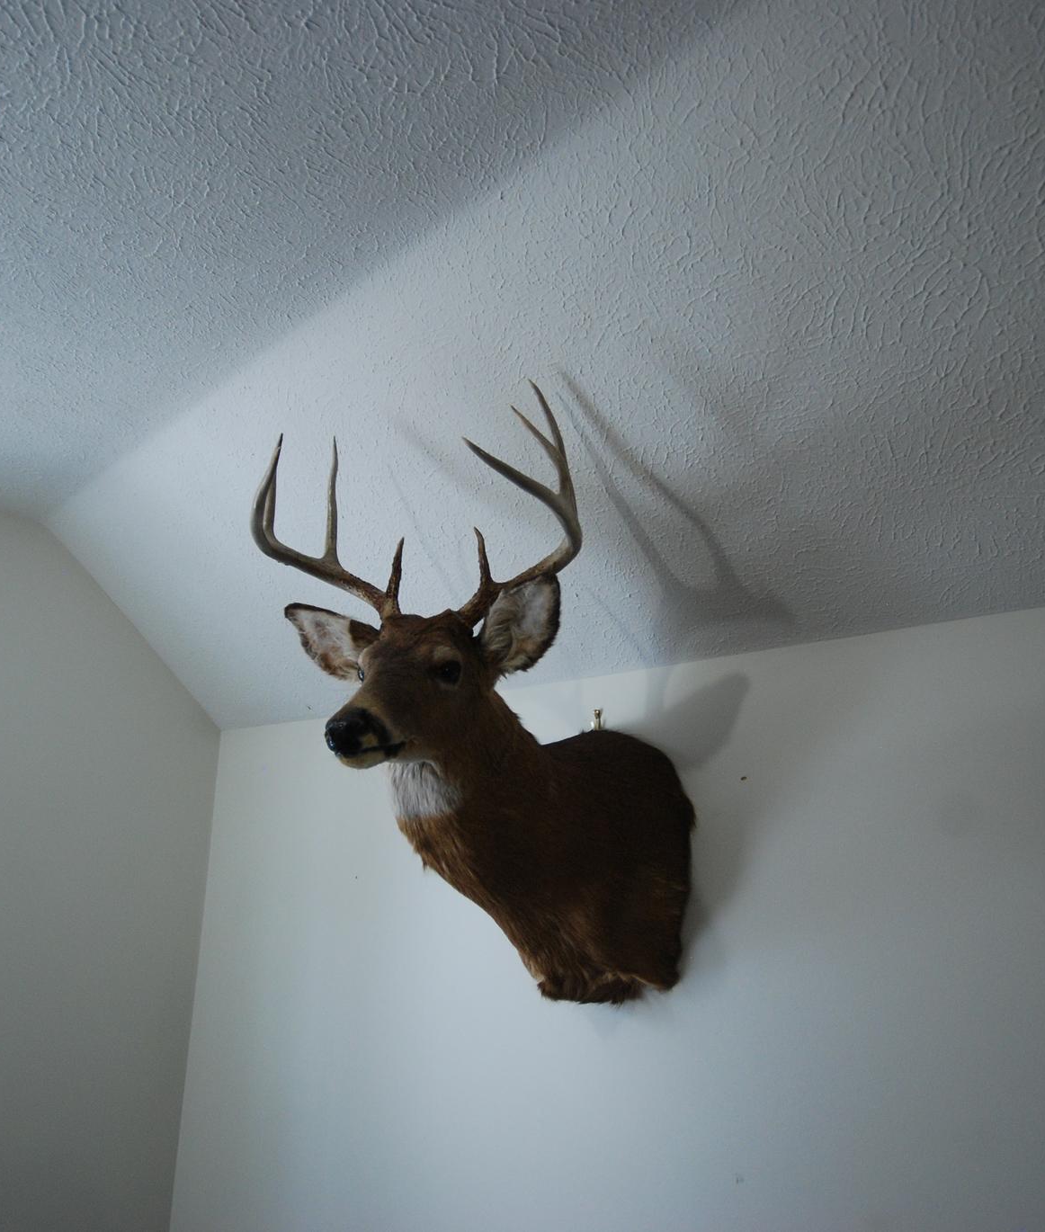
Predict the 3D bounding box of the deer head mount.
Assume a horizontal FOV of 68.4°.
[{"bbox_3d":[-0.022,0.159,1.026,0.420,0.760,0.610,-10,-17,35],"label":"deer head mount"}]

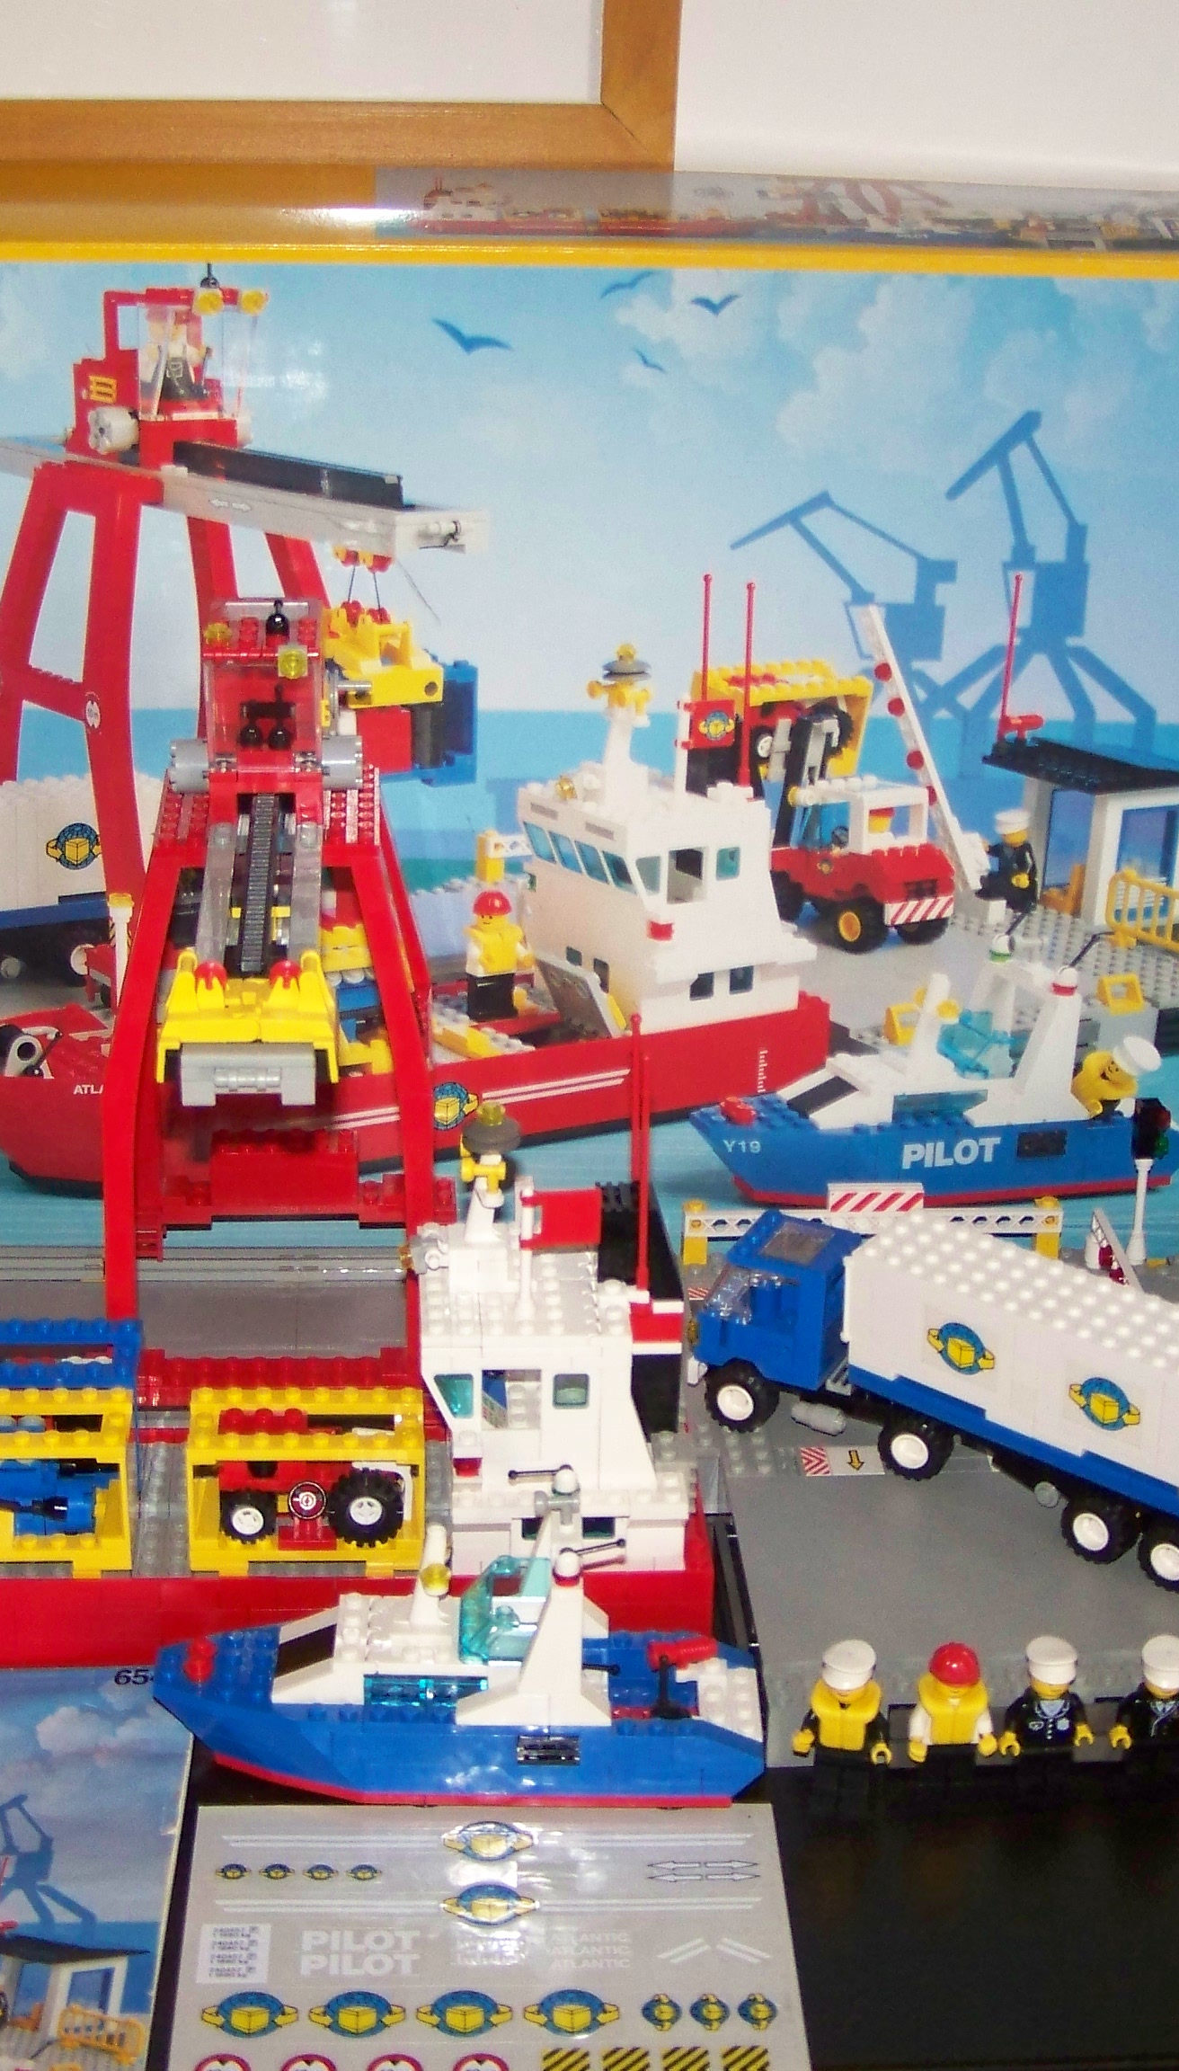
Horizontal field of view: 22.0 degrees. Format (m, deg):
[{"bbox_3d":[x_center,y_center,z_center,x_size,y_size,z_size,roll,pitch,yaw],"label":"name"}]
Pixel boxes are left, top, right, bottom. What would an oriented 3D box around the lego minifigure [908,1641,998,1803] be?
[{"bbox_3d":[0.095,0.177,0.789,0.024,0.042,0.016,3,25,6],"label":"lego minifigure"}]

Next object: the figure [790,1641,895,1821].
[{"bbox_3d":[0.066,0.178,0.785,0.025,0.042,0.016,2,25,4],"label":"figure"}]

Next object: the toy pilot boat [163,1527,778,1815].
[{"bbox_3d":[-0.034,0.156,0.793,0.160,0.076,0.049,1,25,2],"label":"toy pilot boat"}]

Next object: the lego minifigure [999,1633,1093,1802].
[{"bbox_3d":[0.121,0.176,0.790,0.024,0.042,0.015,4,25,8],"label":"lego minifigure"}]

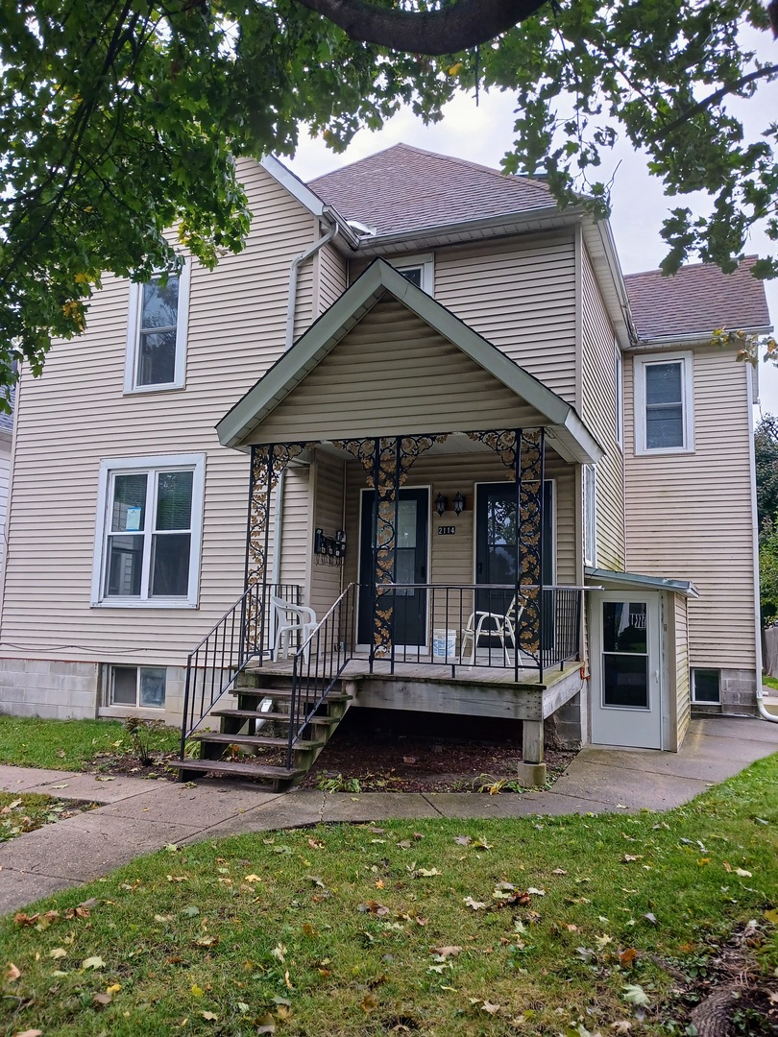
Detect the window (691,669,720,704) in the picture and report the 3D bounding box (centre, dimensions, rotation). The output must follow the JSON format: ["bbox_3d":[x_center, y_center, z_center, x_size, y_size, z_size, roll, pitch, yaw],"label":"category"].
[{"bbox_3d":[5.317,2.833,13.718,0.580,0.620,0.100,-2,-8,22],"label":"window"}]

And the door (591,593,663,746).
[{"bbox_3d":[2.910,1.842,9.961,0.850,1.890,0.080,-2,-8,22],"label":"door"}]

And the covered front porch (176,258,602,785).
[{"bbox_3d":[0.058,-0.072,8.437,3.840,5.150,3.680,-2,-8,22],"label":"covered front porch"}]

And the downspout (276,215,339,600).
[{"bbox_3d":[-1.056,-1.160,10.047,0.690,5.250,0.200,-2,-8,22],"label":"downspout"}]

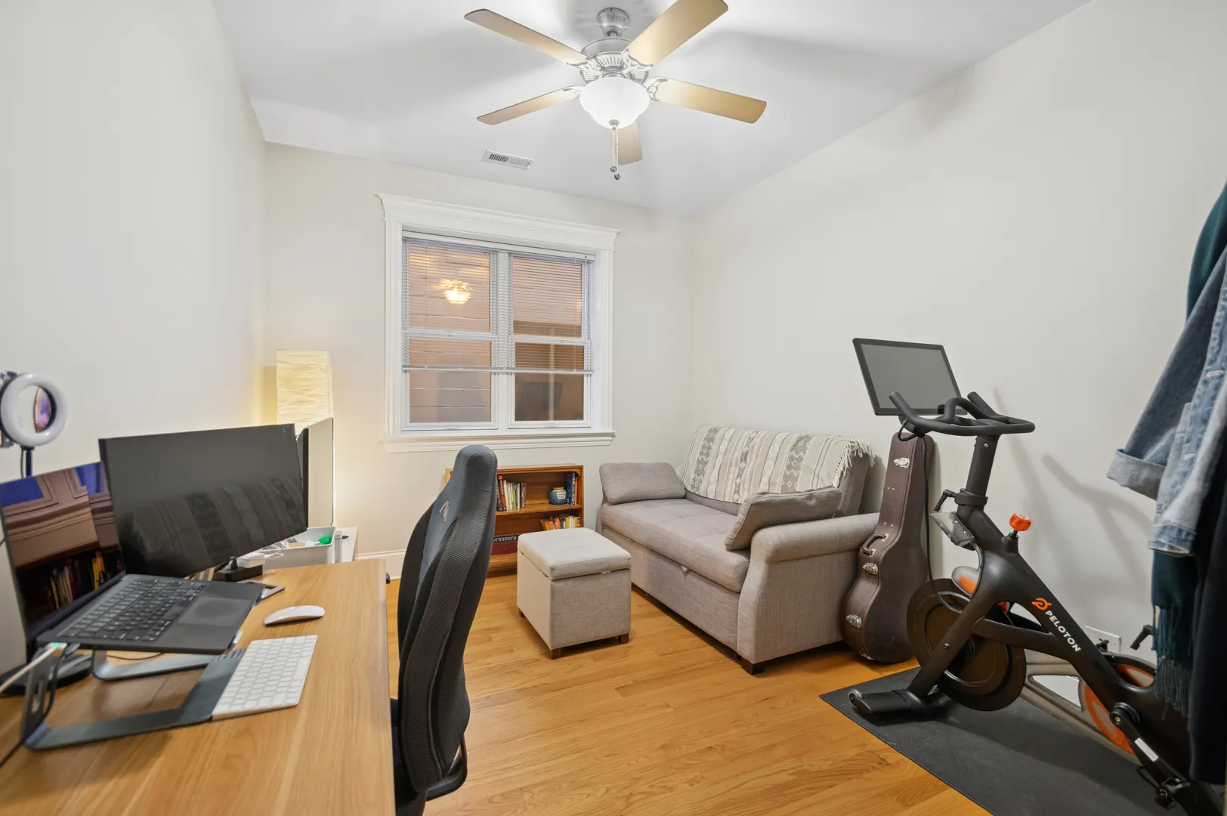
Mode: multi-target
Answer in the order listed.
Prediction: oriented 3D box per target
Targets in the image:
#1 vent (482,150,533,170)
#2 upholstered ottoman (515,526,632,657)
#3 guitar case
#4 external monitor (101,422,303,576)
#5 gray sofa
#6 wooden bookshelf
[{"bbox_3d":[-0.673,-1.597,3.299,0.308,0.020,0.154,0,2,-26],"label":"vent"},{"bbox_3d":[-0.225,0.949,2.719,0.416,0.449,0.562,0,2,-26],"label":"upholstered ottoman"},{"bbox_3d":[1.367,0.663,2.474,0.421,1.075,0.136,13,-3,-22],"label":"guitar case"},{"bbox_3d":[-1.090,0.245,1.407,0.060,0.364,0.592,-7,1,4],"label":"external monitor"},{"bbox_3d":[0.665,0.671,3.245,0.949,0.989,1.737,0,2,-26],"label":"gray sofa"},{"bbox_3d":[-0.684,0.779,3.620,0.929,0.738,0.206,0,2,-22],"label":"wooden bookshelf"}]

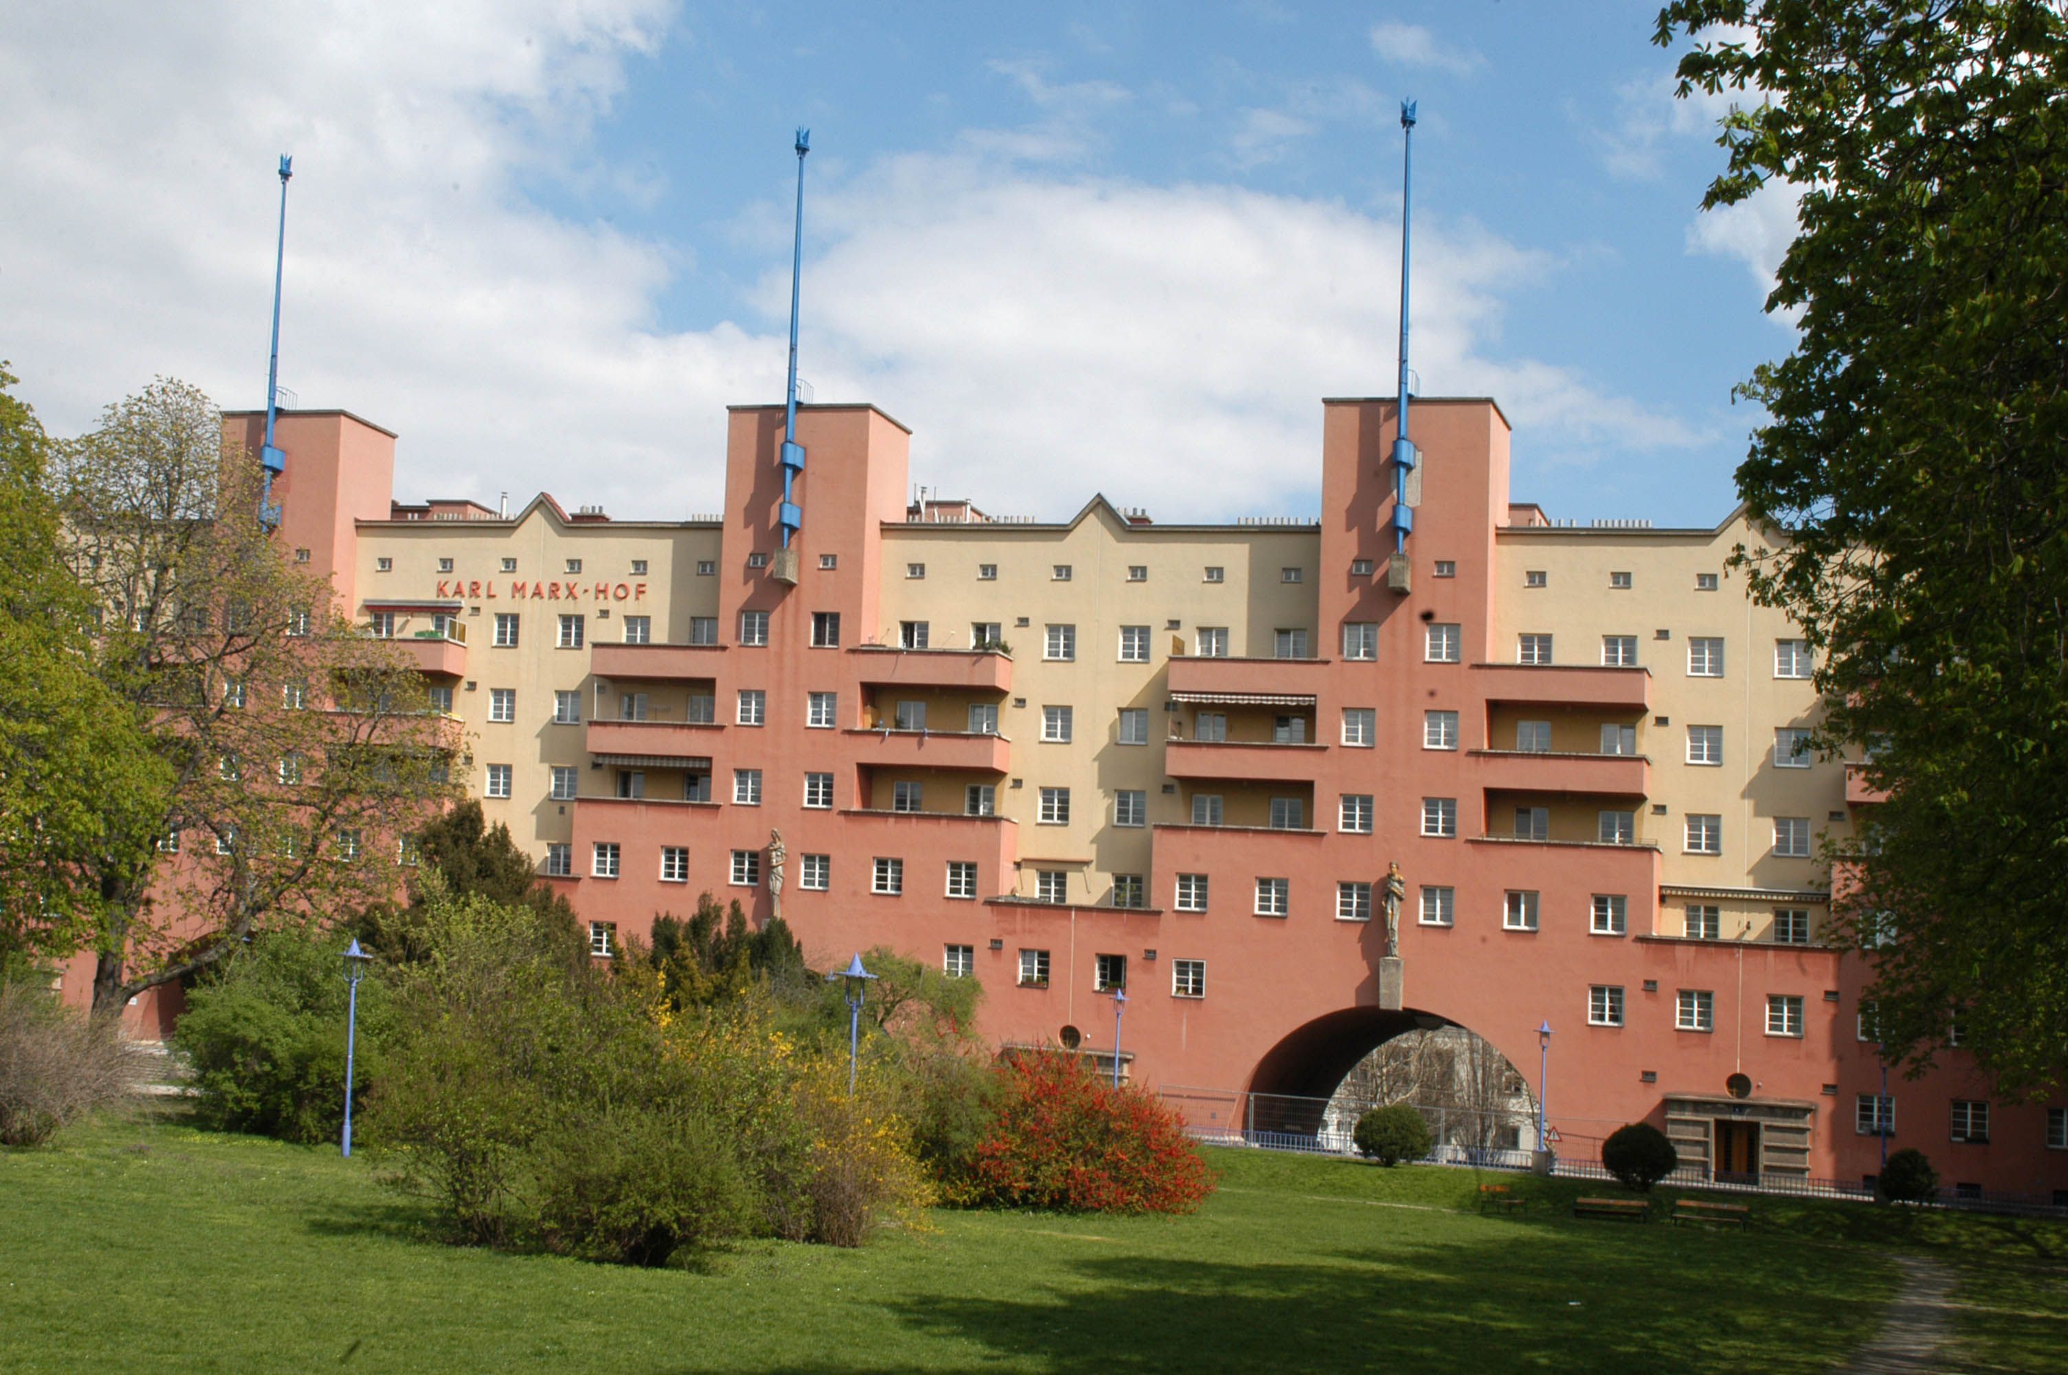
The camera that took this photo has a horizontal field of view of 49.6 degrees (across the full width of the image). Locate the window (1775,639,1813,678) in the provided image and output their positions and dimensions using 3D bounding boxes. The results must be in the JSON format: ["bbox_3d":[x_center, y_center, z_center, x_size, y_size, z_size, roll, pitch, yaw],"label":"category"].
[{"bbox_3d":[25.859,-0.959,76.166,1.208,1.325,0.220,1,-3,16],"label":"window"}]

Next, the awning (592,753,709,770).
[{"bbox_3d":[-14.803,2.847,86.708,5.000,0.550,0.800,1,-6,17],"label":"awning"}]

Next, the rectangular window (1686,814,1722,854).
[{"bbox_3d":[23.520,5.134,78.607,1.200,1.410,0.200,1,-5,17],"label":"rectangular window"}]

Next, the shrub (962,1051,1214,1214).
[{"bbox_3d":[1.064,8.749,44.000,4.955,3.207,4.200,1,-3,16],"label":"shrub"}]

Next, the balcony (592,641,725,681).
[{"bbox_3d":[-14.243,-0.913,87.020,5.500,1.450,1.650,1,-6,17],"label":"balcony"}]

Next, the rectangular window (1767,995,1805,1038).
[{"bbox_3d":[25.628,11.201,76.267,1.200,1.410,0.200,1,-5,17],"label":"rectangular window"}]

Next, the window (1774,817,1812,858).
[{"bbox_3d":[26.358,5.220,77.771,1.200,1.410,0.200,1,-5,17],"label":"window"}]

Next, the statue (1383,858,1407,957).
[{"bbox_3d":[12.469,7.669,77.285,0.780,3.350,0.720,1,-6,17],"label":"statue"}]

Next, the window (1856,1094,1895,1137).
[{"bbox_3d":[27.697,14.056,73.612,1.165,1.274,0.220,1,-3,16],"label":"window"}]

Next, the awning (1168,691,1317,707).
[{"bbox_3d":[7.557,0.469,80.386,5.250,0.420,0.600,1,-3,16],"label":"awning"}]

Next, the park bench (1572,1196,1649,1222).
[{"bbox_3d":[15.441,14.008,60.000,2.000,0.720,0.600,1,-6,17],"label":"park bench"}]

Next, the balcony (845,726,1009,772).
[{"bbox_3d":[-4.058,2.303,83.906,5.700,1.420,1.650,1,-6,17],"label":"balcony"}]

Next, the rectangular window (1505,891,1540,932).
[{"bbox_3d":[16.773,7.678,76.811,1.160,1.370,0.200,1,-6,17],"label":"rectangular window"}]

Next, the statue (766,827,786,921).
[{"bbox_3d":[-9.702,6.998,84.301,0.780,3.350,0.700,1,-3,16],"label":"statue"}]

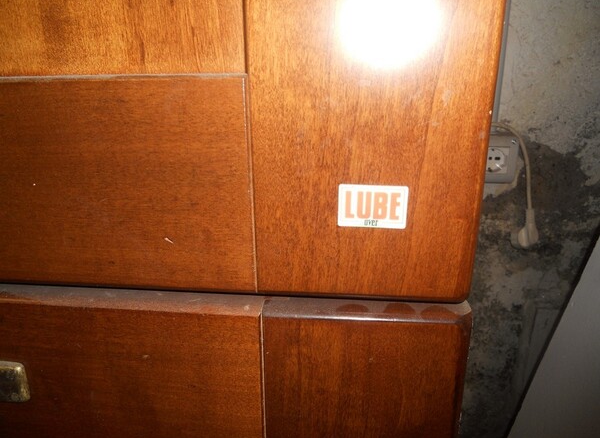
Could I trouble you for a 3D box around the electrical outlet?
[{"bbox_3d":[0.327,-0.106,0.801,0.078,0.080,0.038,1,18,5],"label":"electrical outlet"}]

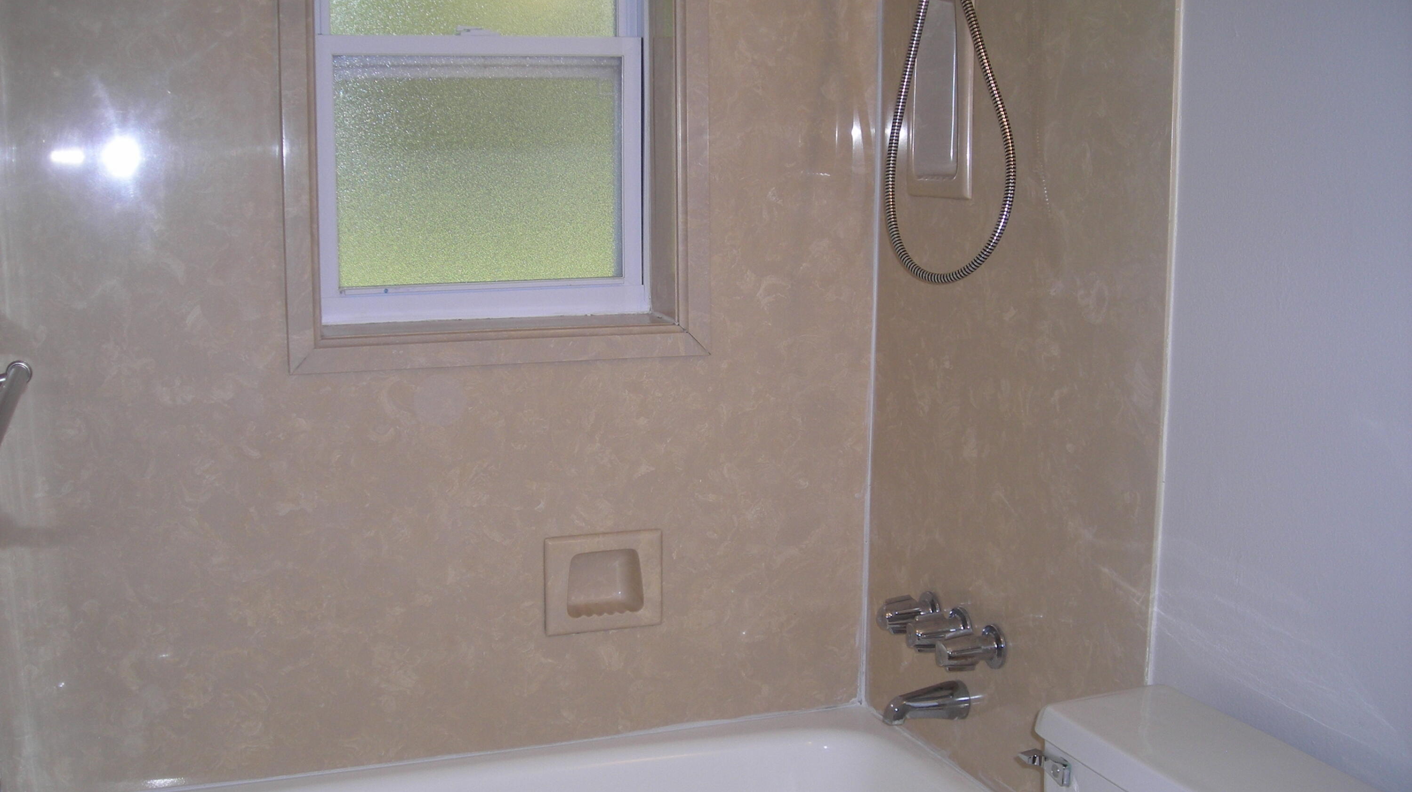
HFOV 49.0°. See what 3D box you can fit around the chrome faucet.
[{"bbox_3d":[0.356,0.506,2.540,0.140,0.065,0.062,-3,9,-21],"label":"chrome faucet"}]

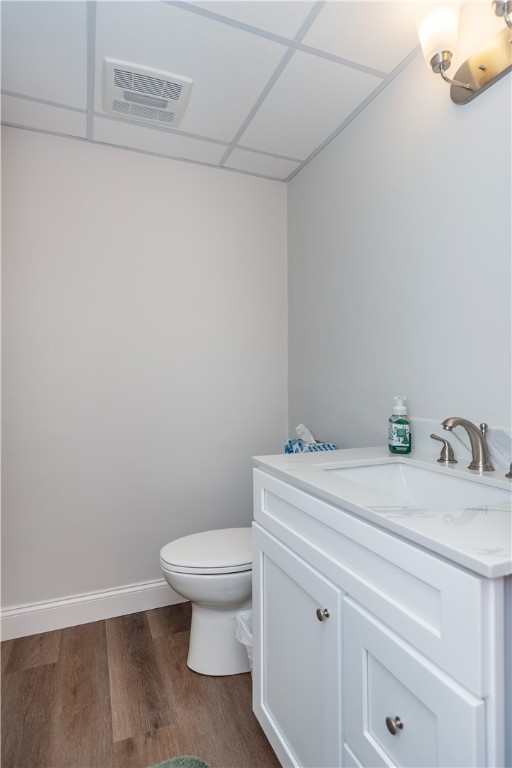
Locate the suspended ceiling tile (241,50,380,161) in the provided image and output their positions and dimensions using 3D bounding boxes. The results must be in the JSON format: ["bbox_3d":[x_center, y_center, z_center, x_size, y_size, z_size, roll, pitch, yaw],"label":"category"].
[{"bbox_3d":[0.191,-1.128,1.618,0.386,0.020,0.595,0,0,-23],"label":"suspended ceiling tile"}]

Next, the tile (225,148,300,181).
[{"bbox_3d":[0.033,-1.127,1.992,0.386,0.020,0.193,0,0,-23],"label":"tile"}]

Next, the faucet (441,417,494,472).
[{"bbox_3d":[0.532,0.150,0.973,0.169,0.135,0.056,0,0,-23],"label":"faucet"}]

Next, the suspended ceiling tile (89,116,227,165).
[{"bbox_3d":[-0.432,-1.125,1.796,0.601,0.020,0.193,0,0,-23],"label":"suspended ceiling tile"}]

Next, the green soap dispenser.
[{"bbox_3d":[0.458,0.129,1.221,0.067,0.177,0.064,0,0,12],"label":"green soap dispenser"}]

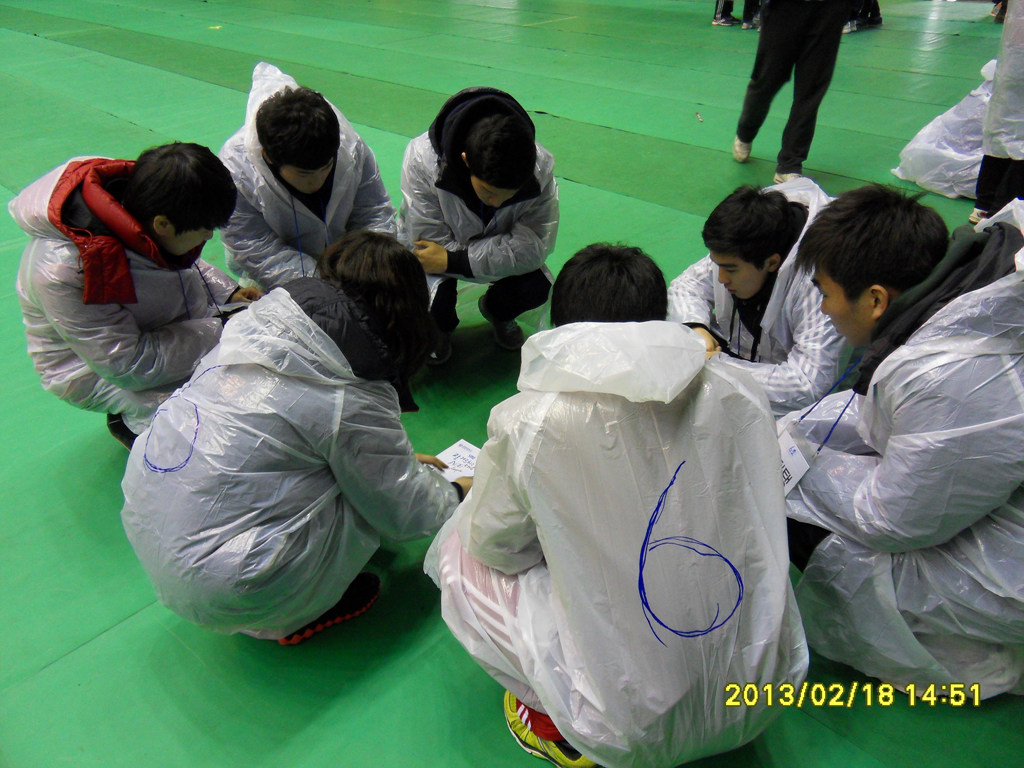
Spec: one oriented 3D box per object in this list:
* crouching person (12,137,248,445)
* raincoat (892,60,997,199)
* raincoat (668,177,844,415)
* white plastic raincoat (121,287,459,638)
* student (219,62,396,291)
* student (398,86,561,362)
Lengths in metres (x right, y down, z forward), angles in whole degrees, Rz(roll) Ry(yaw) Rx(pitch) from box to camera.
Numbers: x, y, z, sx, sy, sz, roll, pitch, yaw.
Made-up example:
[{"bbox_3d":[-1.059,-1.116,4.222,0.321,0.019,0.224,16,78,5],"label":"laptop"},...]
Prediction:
[{"bbox_3d":[-0.952,-0.224,1.954,0.620,0.860,0.540,9,35,14],"label":"crouching person"},{"bbox_3d":[2.408,-1.390,3.817,0.640,0.660,0.600,-9,35,-12],"label":"raincoat"},{"bbox_3d":[0.658,-0.199,1.932,0.530,0.760,0.570,29,44,36],"label":"raincoat"},{"bbox_3d":[-0.428,0.170,1.488,0.660,0.680,0.530,-27,42,-34],"label":"white plastic raincoat"},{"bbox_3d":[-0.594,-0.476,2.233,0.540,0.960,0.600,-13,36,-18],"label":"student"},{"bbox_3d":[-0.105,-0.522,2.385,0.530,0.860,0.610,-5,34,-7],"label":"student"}]

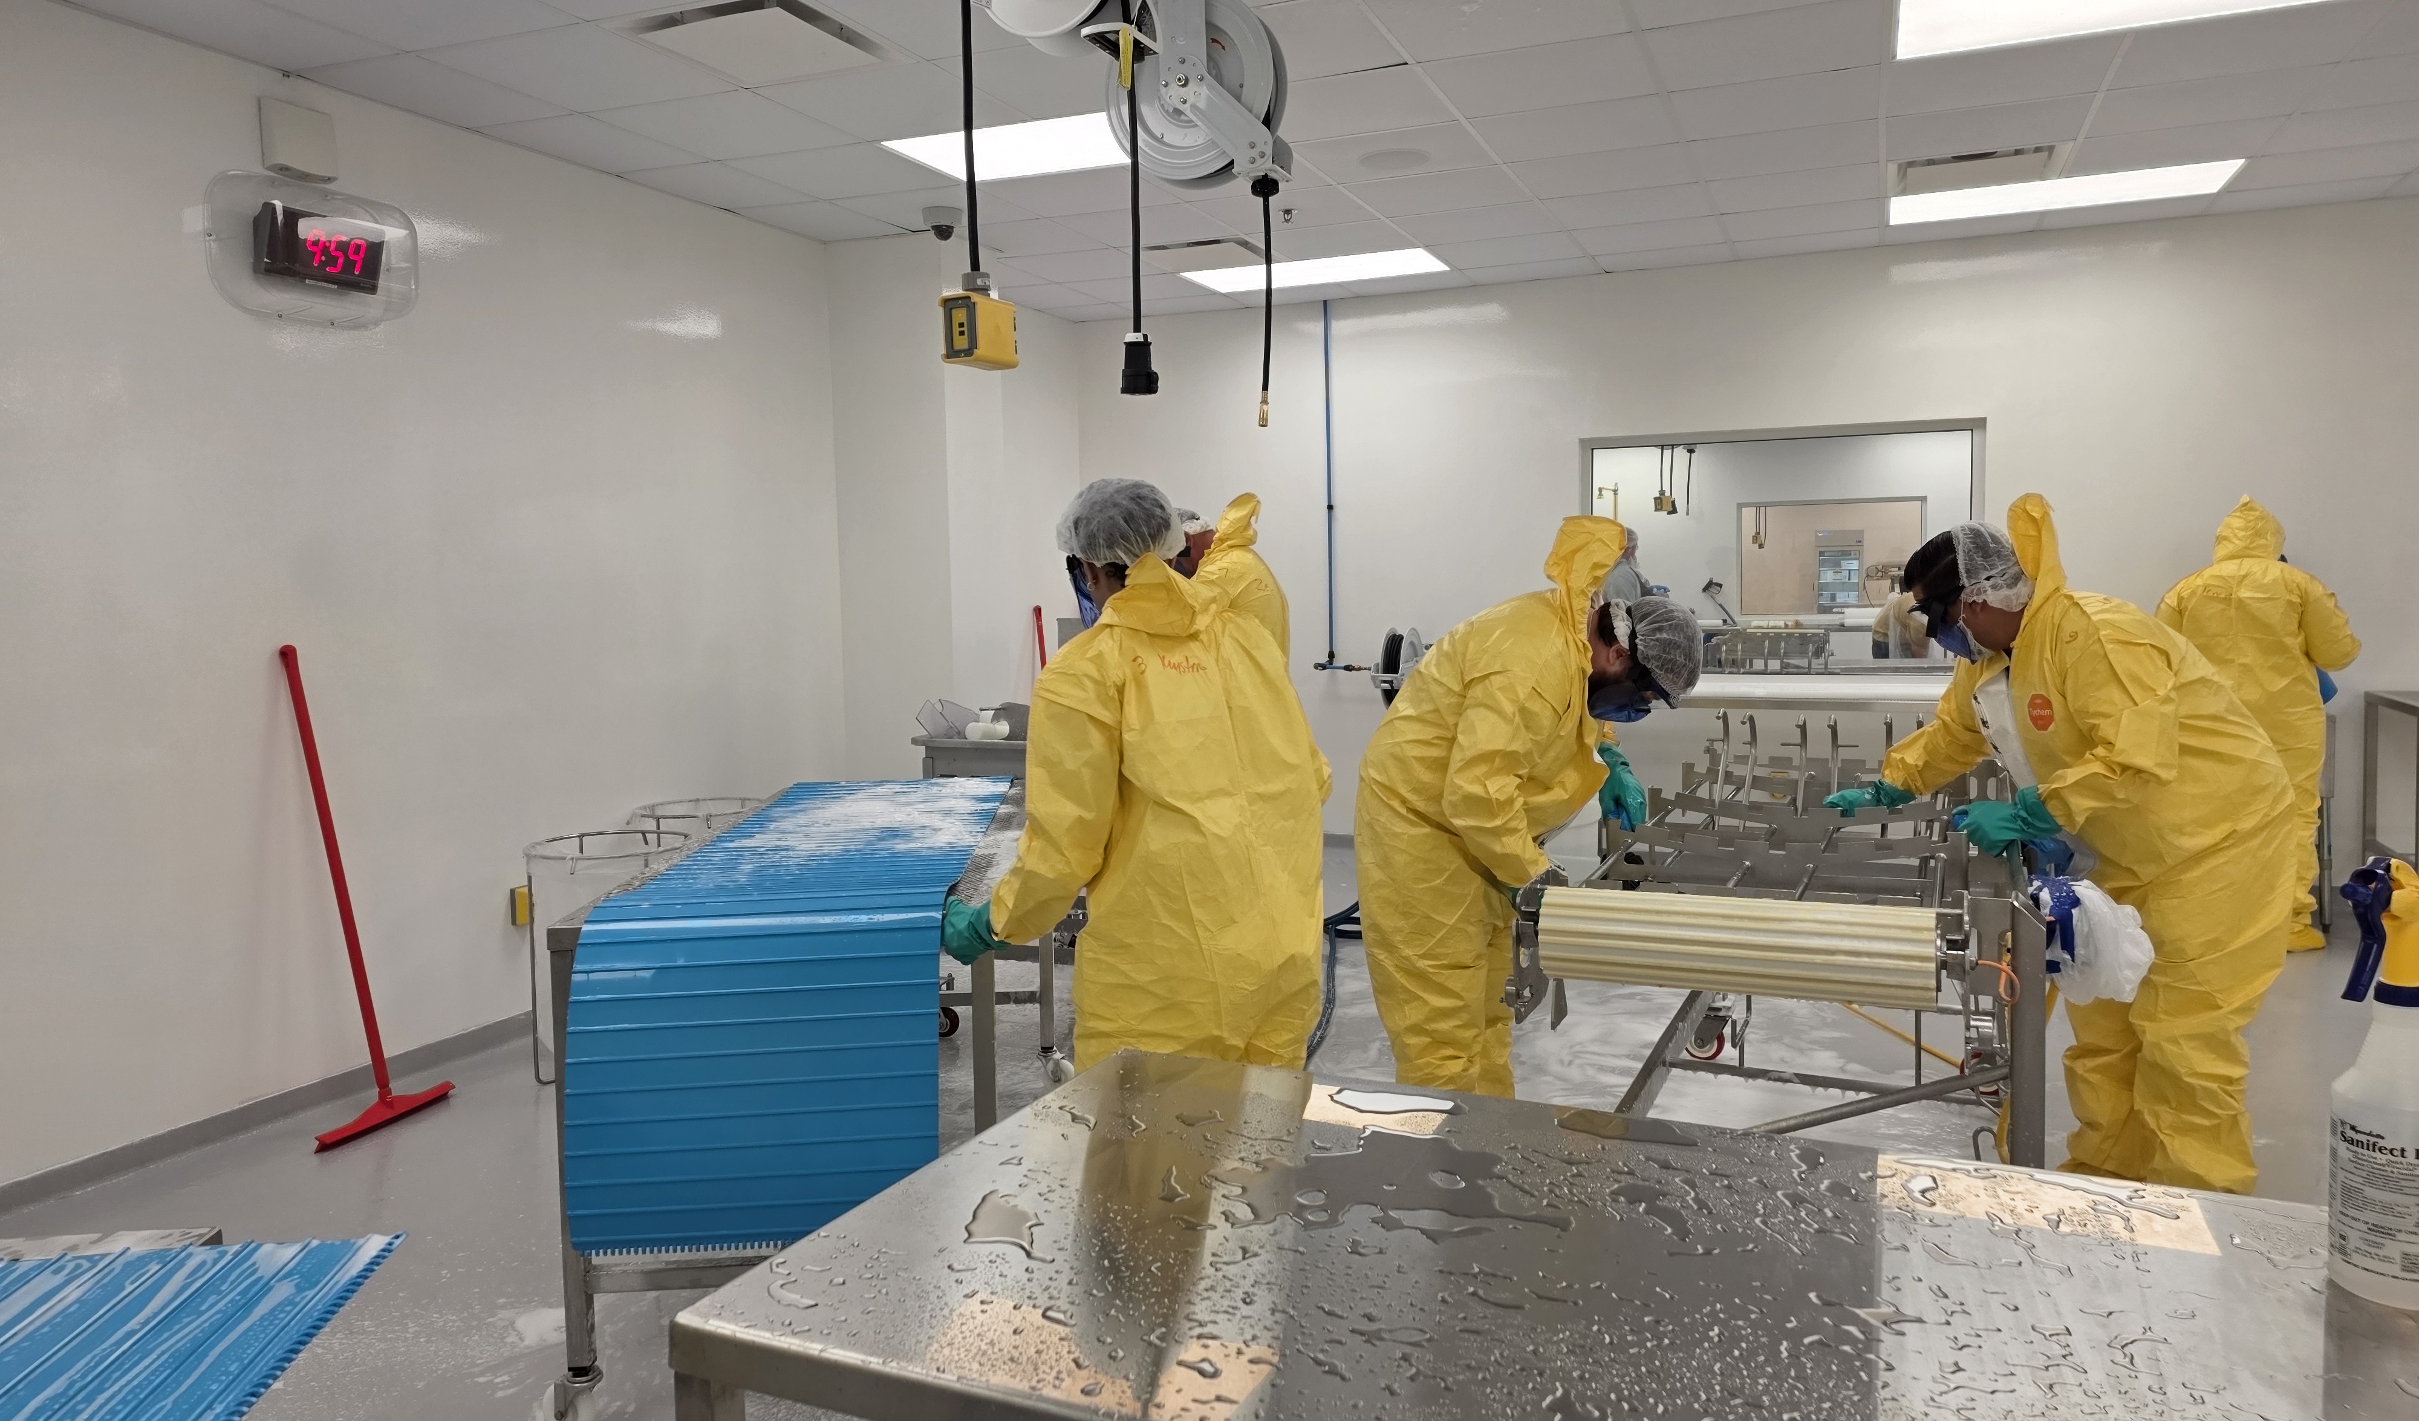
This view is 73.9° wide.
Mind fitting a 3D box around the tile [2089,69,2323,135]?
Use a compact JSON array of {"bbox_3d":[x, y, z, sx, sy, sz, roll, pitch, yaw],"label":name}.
[{"bbox_3d":[3.122,-1.920,5.061,0.598,0.020,0.598,1,5,22],"label":"tile"}]

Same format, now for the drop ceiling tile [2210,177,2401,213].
[{"bbox_3d":[4.360,-2.064,6.459,0.600,0.025,0.417,1,5,22],"label":"drop ceiling tile"}]

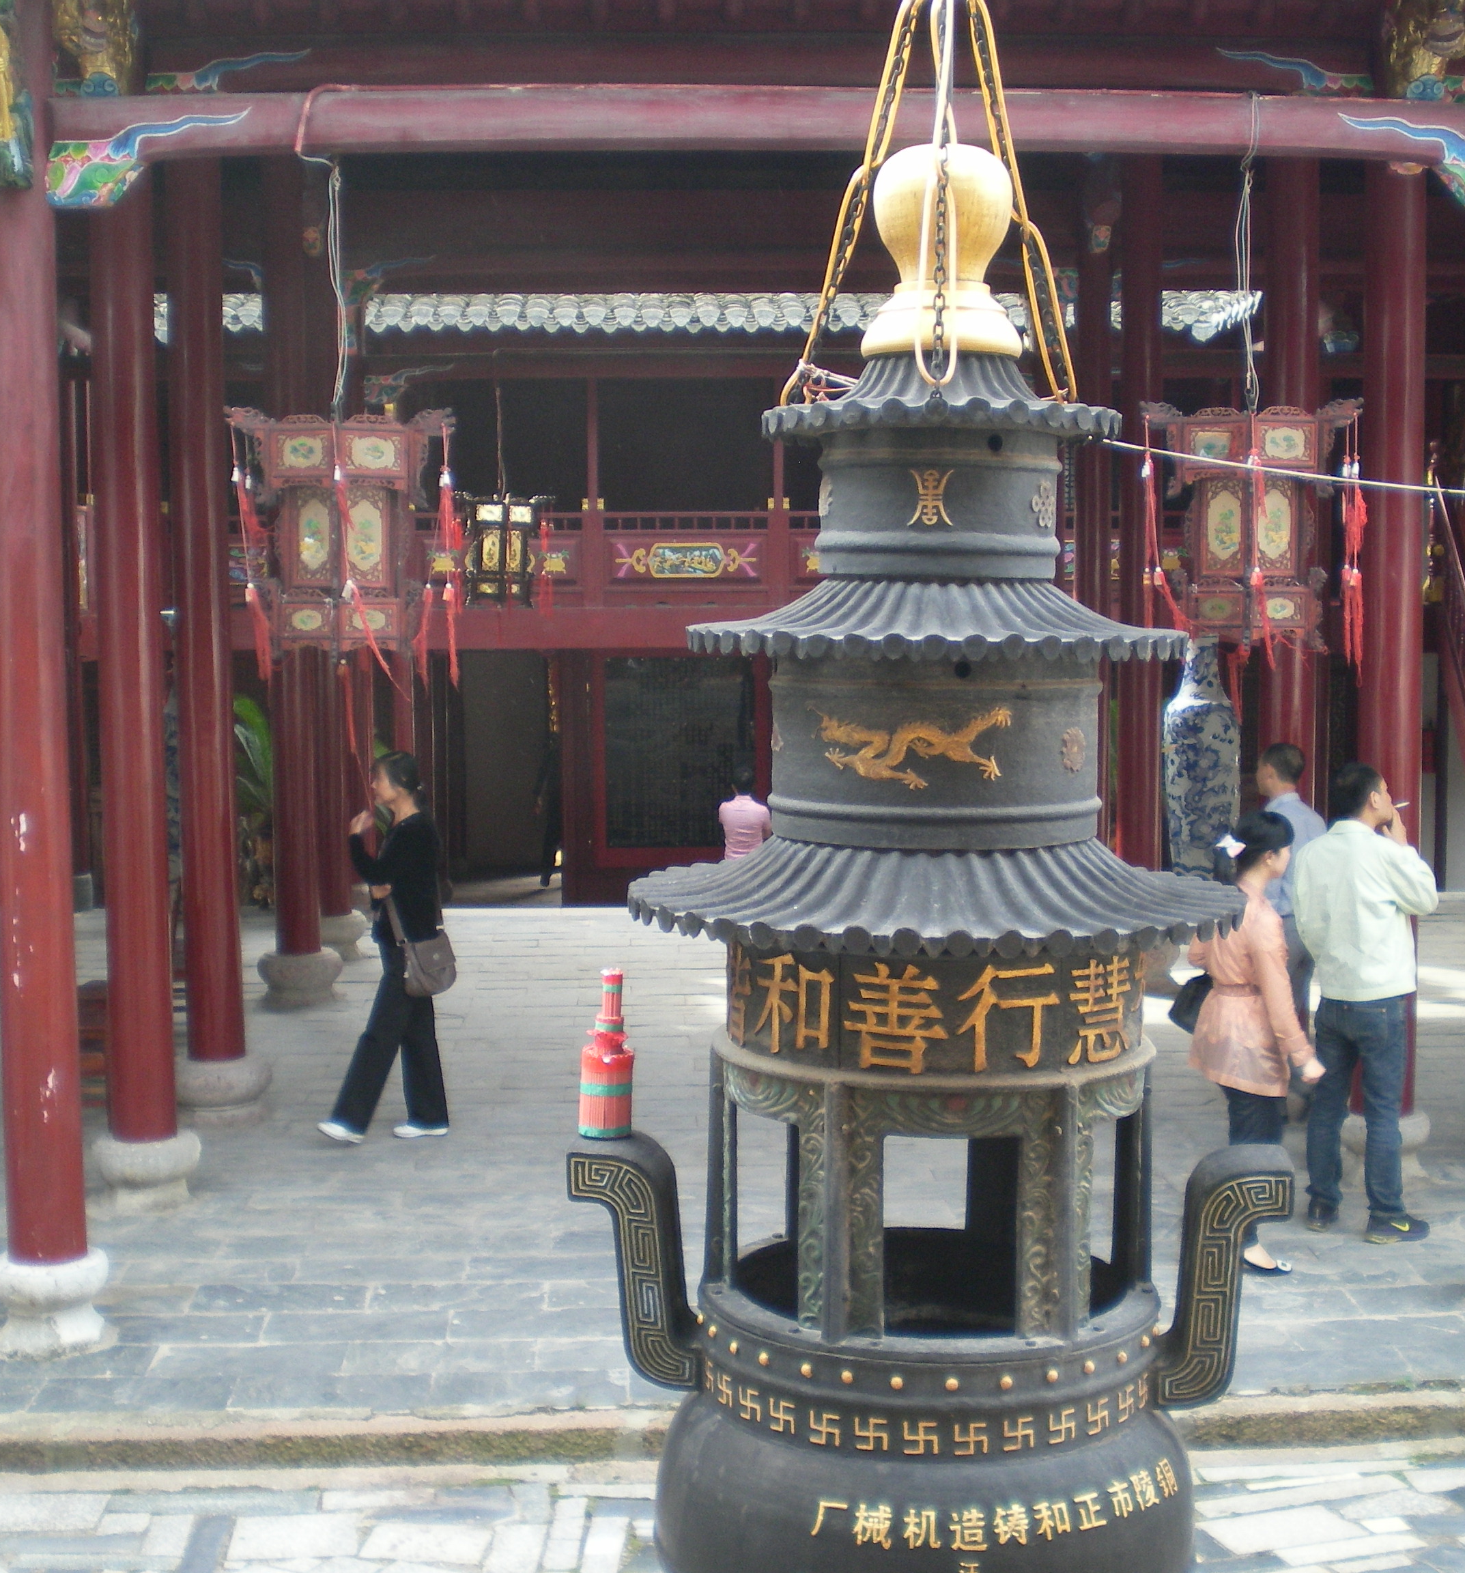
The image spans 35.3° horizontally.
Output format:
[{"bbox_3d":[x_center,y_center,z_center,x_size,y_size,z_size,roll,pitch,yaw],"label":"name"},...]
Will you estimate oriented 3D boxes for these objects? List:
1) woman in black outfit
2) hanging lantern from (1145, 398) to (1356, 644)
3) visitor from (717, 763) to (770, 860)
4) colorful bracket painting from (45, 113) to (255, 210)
[{"bbox_3d":[-1.484,0.674,9.856,0.540,1.655,0.430,-1,5,-3],"label":"woman in black outfit"},{"bbox_3d":[1.610,-0.815,7.135,0.670,0.760,0.700,-1,5,-3],"label":"hanging lantern"},{"bbox_3d":[0.090,0.610,16.940,0.440,1.580,0.300,-1,5,-3],"label":"visitor"},{"bbox_3d":[-1.763,-1.891,6.928,0.614,0.294,0.120,-1,5,-3],"label":"colorful bracket painting"}]

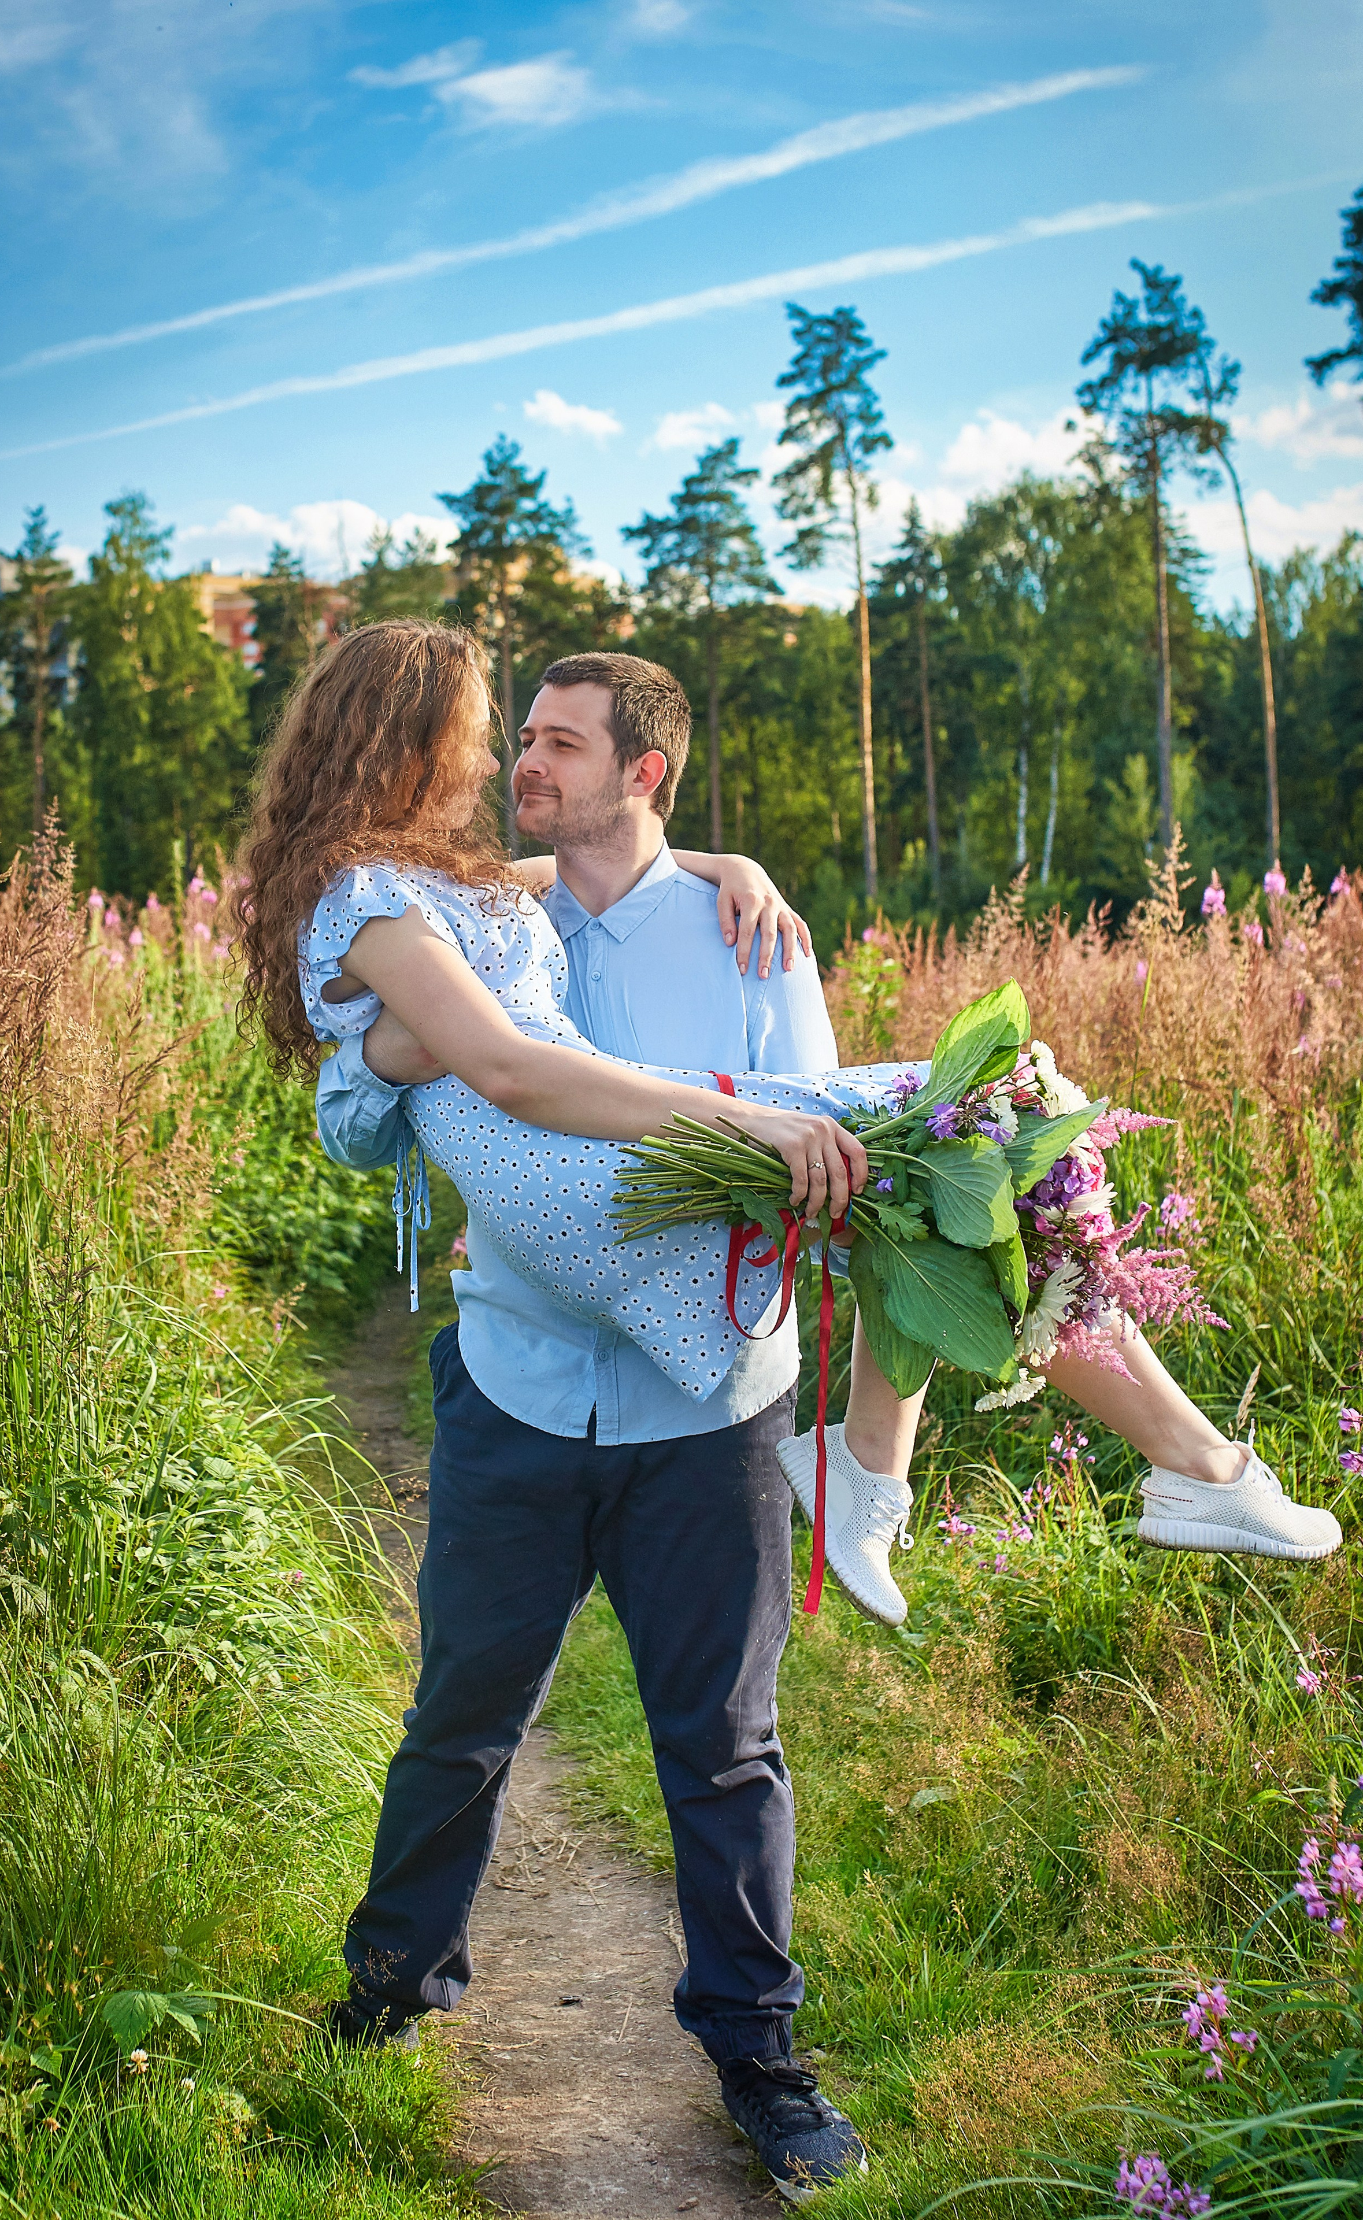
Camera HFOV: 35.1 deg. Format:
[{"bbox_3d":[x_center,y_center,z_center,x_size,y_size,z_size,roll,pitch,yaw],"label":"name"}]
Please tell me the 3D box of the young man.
[{"bbox_3d":[-0.101,0.351,2.516,0.720,1.760,0.520,1,5,21],"label":"young man"}]

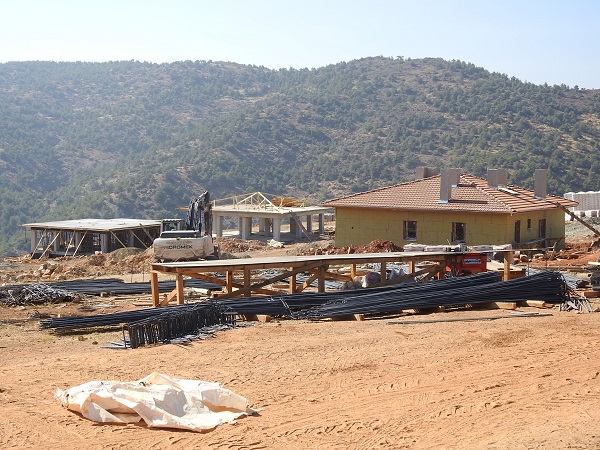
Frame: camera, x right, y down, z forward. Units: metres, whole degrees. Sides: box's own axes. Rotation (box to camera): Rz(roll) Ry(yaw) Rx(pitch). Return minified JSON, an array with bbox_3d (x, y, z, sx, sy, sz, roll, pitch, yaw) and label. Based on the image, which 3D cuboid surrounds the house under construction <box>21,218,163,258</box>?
[{"bbox_3d":[-25.266,1.694,119.994,13.300,3.400,12.901,2,5,26],"label":"house under construction"}]

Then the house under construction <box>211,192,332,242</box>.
[{"bbox_3d":[-4.796,-1.132,111.745,13.000,5.000,12.800,2,5,28],"label":"house under construction"}]

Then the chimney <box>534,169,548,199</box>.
[{"bbox_3d":[17.237,-2.943,68.054,0.720,2.106,0.550,3,5,33],"label":"chimney"}]

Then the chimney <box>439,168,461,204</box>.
[{"bbox_3d":[9.863,-2.657,63.695,0.750,2.172,1.250,3,5,33],"label":"chimney"}]

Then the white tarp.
[{"bbox_3d":[-1.334,1.648,8.800,1.750,0.300,1.150,1,4,10],"label":"white tarp"}]

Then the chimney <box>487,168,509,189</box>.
[{"bbox_3d":[13.837,-3.268,67.342,0.850,1.375,1.150,3,5,33],"label":"chimney"}]

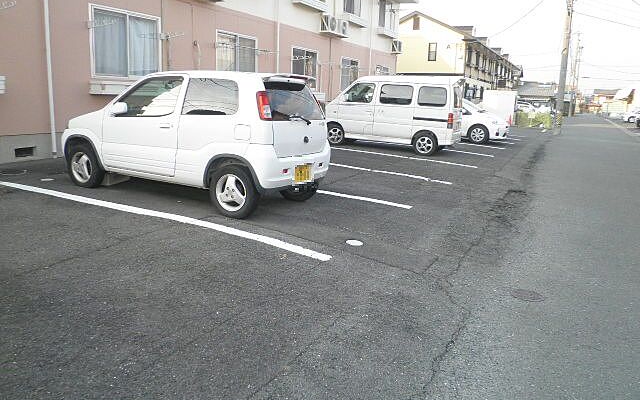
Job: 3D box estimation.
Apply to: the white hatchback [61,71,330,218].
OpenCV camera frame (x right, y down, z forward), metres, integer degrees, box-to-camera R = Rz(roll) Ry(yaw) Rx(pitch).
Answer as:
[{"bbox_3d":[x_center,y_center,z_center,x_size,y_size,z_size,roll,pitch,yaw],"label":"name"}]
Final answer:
[{"bbox_3d":[-1.606,-0.850,6.020,3.390,1.530,1.475,10,15,26],"label":"white hatchback"}]

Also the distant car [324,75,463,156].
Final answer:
[{"bbox_3d":[1.886,-2.306,12.692,3.395,1.880,1.475,9,14,23],"label":"distant car"}]

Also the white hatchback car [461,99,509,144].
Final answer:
[{"bbox_3d":[4.344,-2.839,16.445,4.200,1.490,1.710,10,15,25],"label":"white hatchback car"}]

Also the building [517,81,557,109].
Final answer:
[{"bbox_3d":[28.292,-13.740,64.000,7.500,4.100,6.500,10,15,26],"label":"building"}]

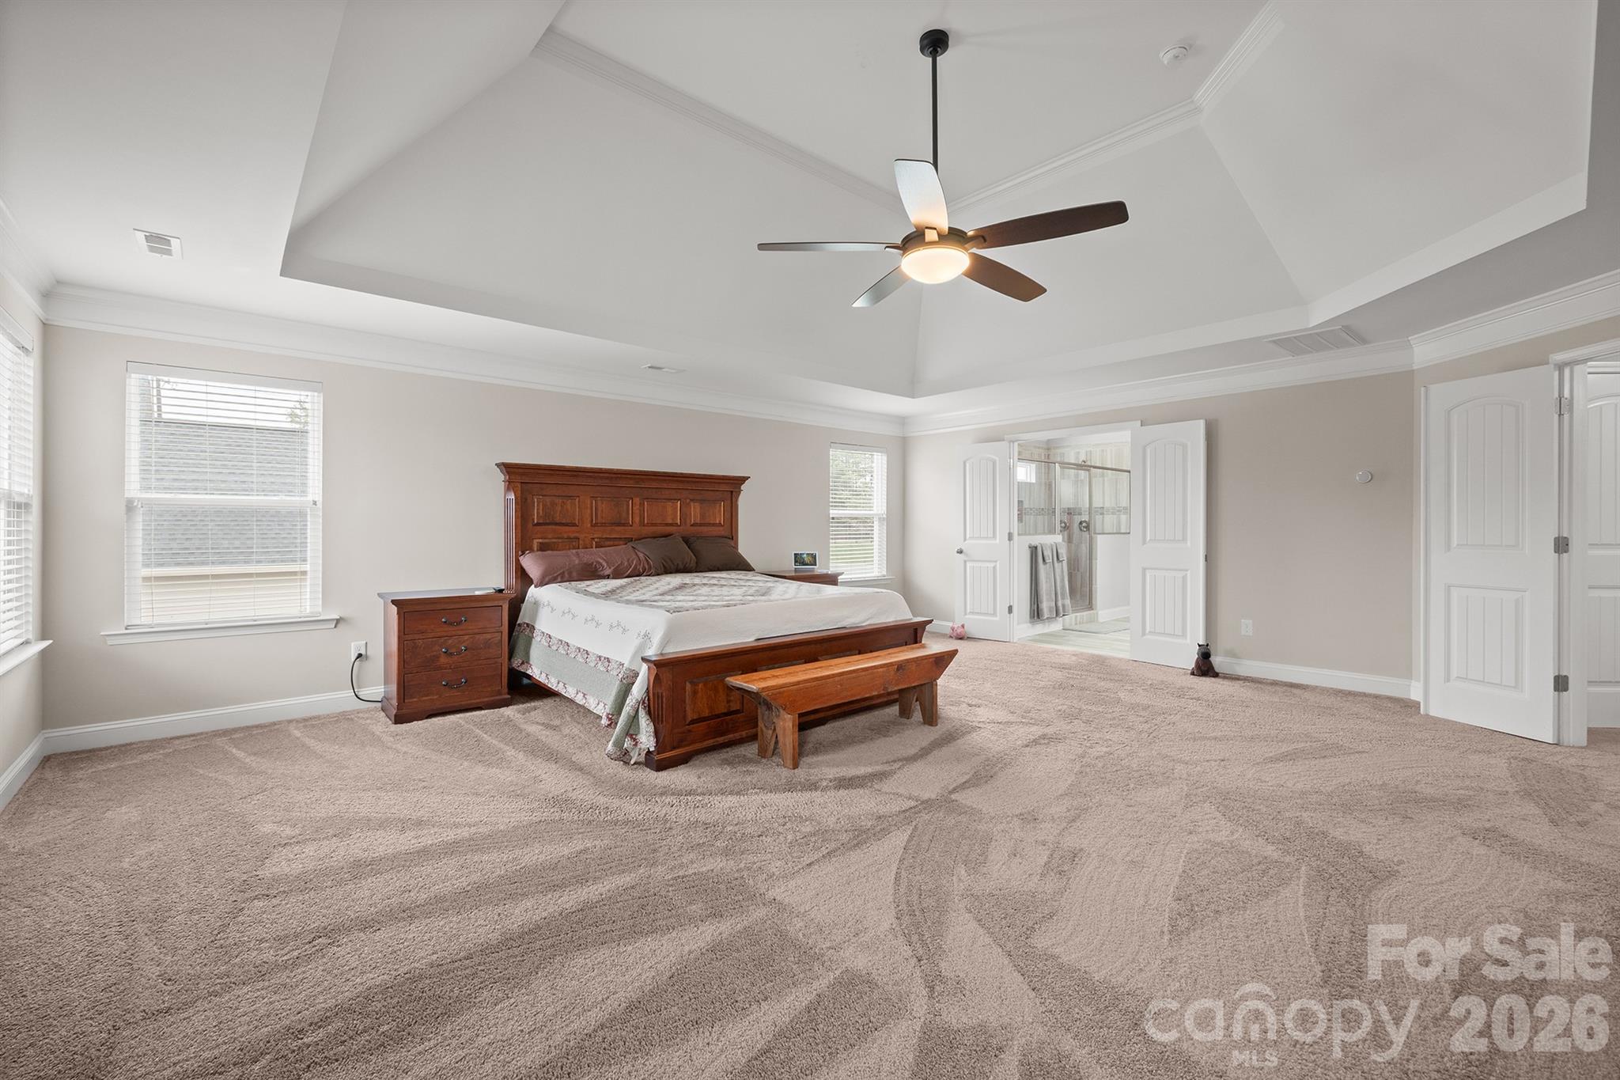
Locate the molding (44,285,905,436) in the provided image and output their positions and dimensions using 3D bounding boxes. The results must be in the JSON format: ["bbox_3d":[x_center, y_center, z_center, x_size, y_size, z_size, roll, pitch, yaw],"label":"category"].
[{"bbox_3d":[-1.400,-1.254,5.662,6.700,0.200,0.100,-1,1,-41],"label":"molding"}]

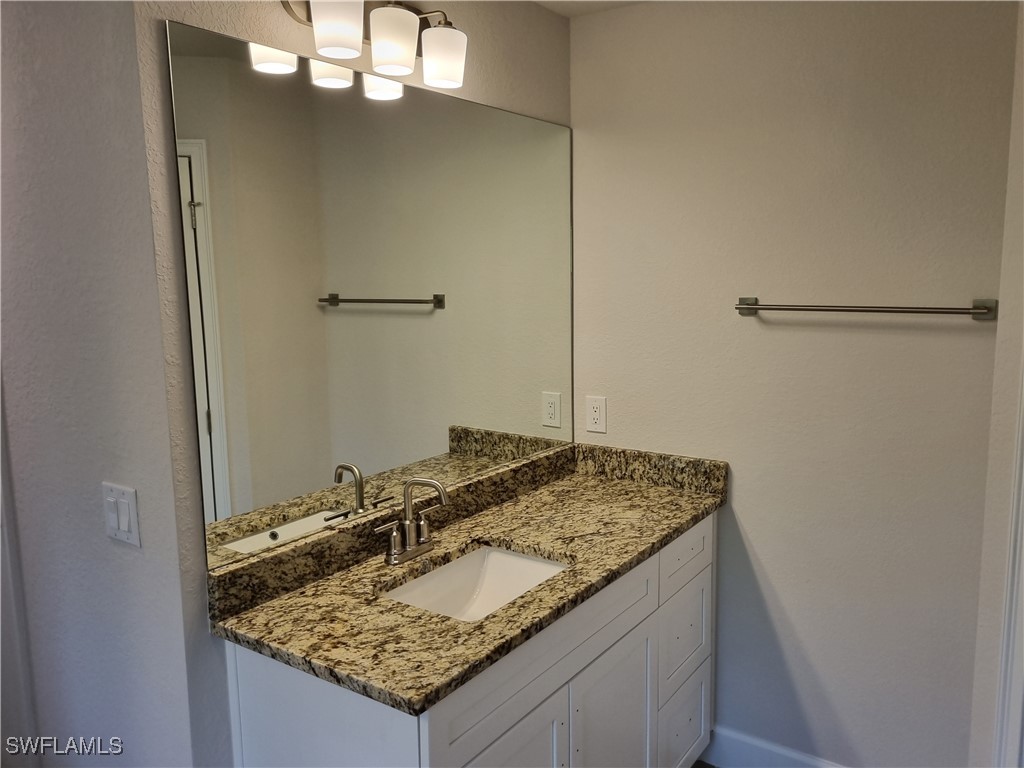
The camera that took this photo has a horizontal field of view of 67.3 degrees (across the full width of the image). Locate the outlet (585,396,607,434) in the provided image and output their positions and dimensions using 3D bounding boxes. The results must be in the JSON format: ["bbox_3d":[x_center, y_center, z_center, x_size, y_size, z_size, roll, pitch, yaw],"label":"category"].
[{"bbox_3d":[0.290,0.107,2.643,0.078,0.124,0.008,5,9,35],"label":"outlet"}]

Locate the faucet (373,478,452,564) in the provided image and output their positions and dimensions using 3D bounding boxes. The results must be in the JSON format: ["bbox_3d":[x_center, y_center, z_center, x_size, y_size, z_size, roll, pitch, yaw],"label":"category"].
[{"bbox_3d":[-0.218,0.331,1.869,0.162,0.203,0.235,5,9,35],"label":"faucet"}]

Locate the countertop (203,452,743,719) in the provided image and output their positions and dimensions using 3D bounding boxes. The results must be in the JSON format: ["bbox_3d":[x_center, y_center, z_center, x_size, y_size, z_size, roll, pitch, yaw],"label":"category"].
[{"bbox_3d":[0.031,0.376,1.981,0.559,0.126,1.440,5,9,35],"label":"countertop"}]

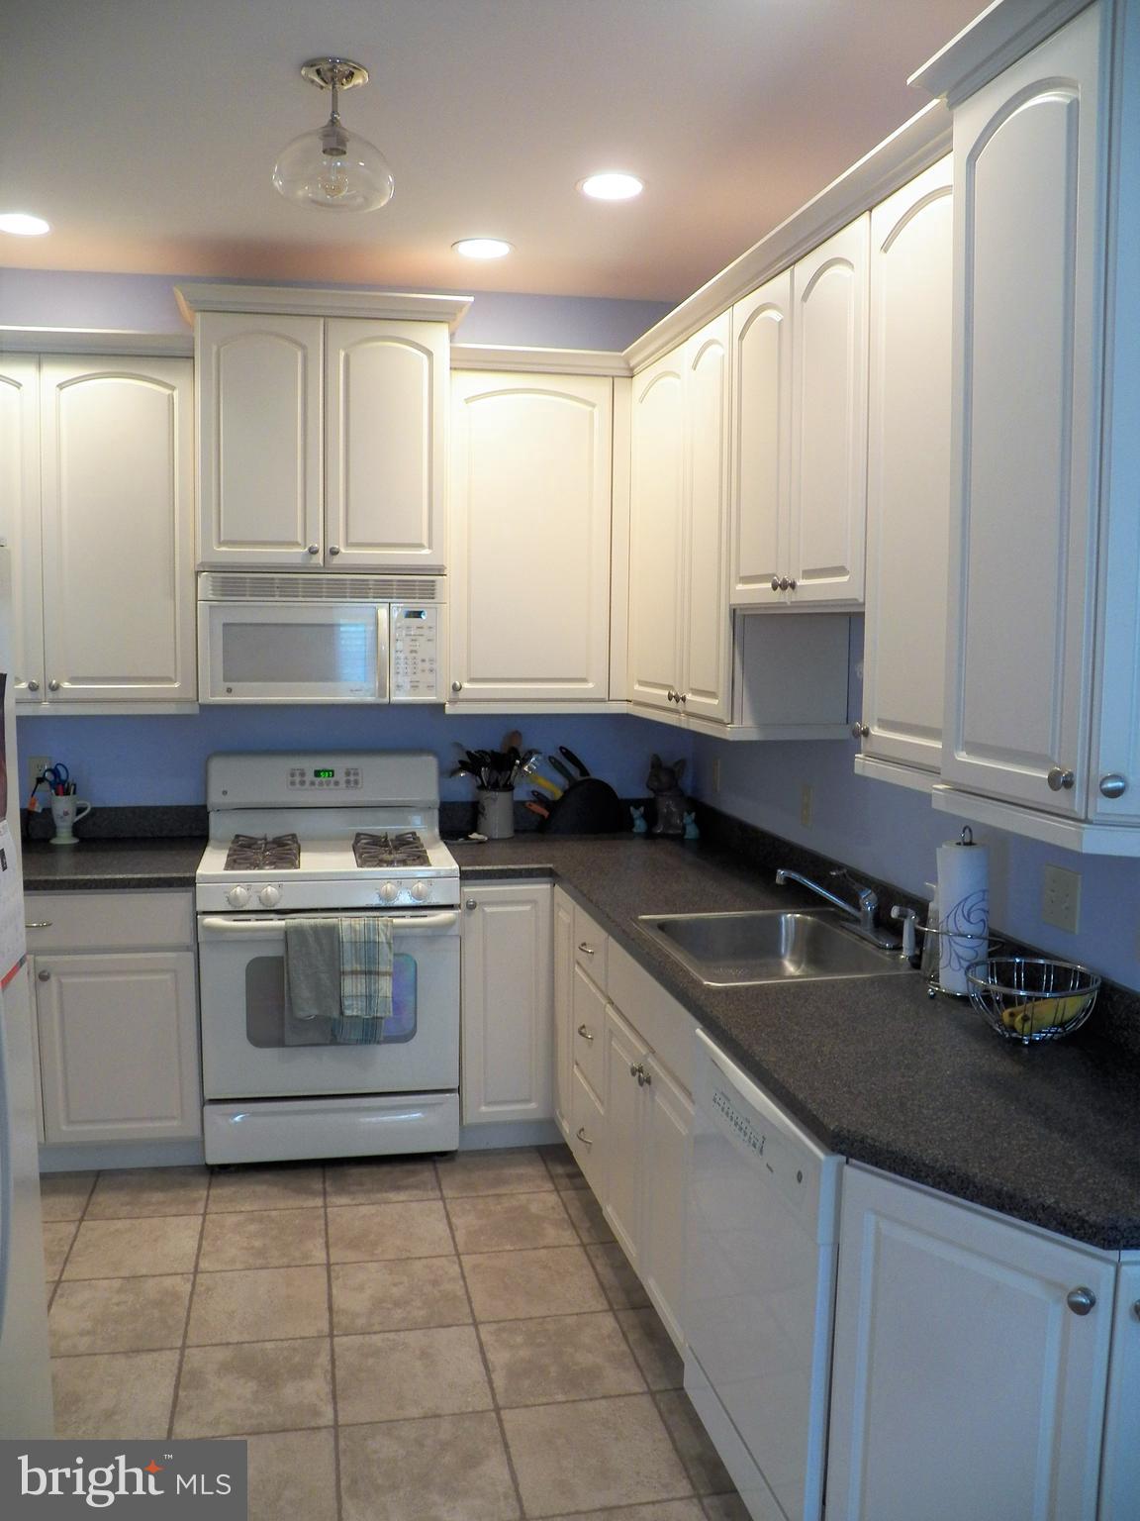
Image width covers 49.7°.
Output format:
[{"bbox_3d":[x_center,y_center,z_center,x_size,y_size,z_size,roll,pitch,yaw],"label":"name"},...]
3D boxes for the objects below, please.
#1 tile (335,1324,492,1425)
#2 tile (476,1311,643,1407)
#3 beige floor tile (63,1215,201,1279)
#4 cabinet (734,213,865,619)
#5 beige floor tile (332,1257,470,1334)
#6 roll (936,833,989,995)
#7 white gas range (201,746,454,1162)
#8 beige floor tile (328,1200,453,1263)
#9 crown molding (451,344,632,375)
[{"bbox_3d":[-0.334,1.288,2.584,0.323,0.010,0.323,-1,6,-12],"label":"tile"},{"bbox_3d":[-0.022,1.288,2.649,0.323,0.010,0.323,-1,6,-12],"label":"tile"},{"bbox_3d":[-1.091,1.226,3.097,0.323,0.010,0.323,-1,6,-12],"label":"beige floor tile"},{"bbox_3d":[0.634,-0.688,2.693,0.342,0.760,0.753,-1,6,-12],"label":"cabinet"},{"bbox_3d":[-0.413,1.292,2.966,0.330,0.010,0.330,-1,7,-12],"label":"beige floor tile"},{"bbox_3d":[0.742,0.293,2.313,0.098,0.282,0.098,1,6,0],"label":"roll"},{"bbox_3d":[-0.753,0.601,3.894,0.758,1.205,0.709,-1,6,-12],"label":"white gas range"},{"bbox_3d":[-0.485,1.264,3.299,0.330,0.010,0.330,-1,7,-12],"label":"beige floor tile"},{"bbox_3d":[-0.082,-1.205,3.723,0.570,0.078,0.075,-1,7,-12],"label":"crown molding"}]

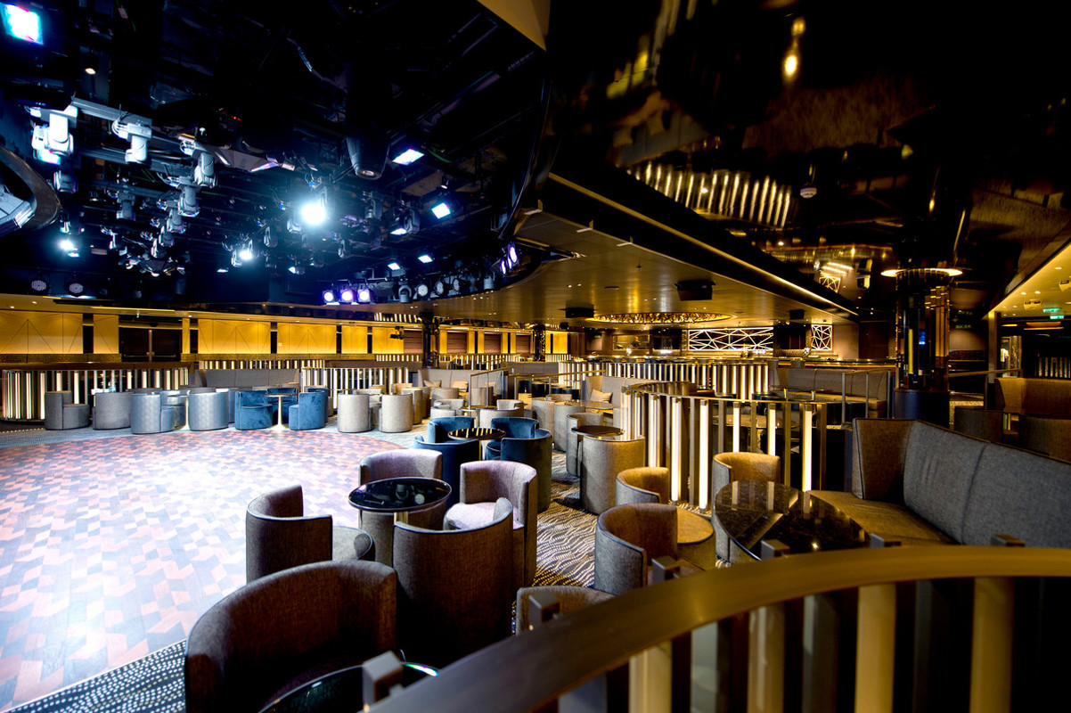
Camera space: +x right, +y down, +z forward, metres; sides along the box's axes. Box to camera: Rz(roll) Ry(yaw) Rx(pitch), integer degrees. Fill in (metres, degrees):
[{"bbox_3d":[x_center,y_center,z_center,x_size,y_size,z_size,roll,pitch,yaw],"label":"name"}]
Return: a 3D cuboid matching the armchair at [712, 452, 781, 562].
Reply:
[{"bbox_3d":[1.744,1.178,3.281,0.655,0.702,0.655,0,1,-31],"label":"armchair"}]

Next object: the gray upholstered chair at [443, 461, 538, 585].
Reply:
[{"bbox_3d":[-0.308,1.176,2.960,0.655,0.702,0.655,1,1,40],"label":"gray upholstered chair"}]

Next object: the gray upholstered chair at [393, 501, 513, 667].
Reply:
[{"bbox_3d":[-0.474,1.227,2.385,0.661,0.729,0.661,0,1,-38],"label":"gray upholstered chair"}]

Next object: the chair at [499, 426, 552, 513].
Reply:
[{"bbox_3d":[-0.162,1.199,4.510,0.661,0.729,0.661,1,1,32],"label":"chair"}]

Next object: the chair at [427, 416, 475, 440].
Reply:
[{"bbox_3d":[-0.988,1.150,5.130,0.655,0.702,0.655,1,1,44],"label":"chair"}]

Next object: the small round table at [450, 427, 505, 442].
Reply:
[{"bbox_3d":[-0.638,1.175,4.553,0.632,0.666,0.632,0,1,0],"label":"small round table"}]

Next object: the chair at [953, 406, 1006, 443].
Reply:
[{"bbox_3d":[6.887,1.159,6.393,0.655,0.702,0.655,0,1,12],"label":"chair"}]

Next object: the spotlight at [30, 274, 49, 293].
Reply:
[{"bbox_3d":[-9.427,-1.378,7.900,0.260,0.330,0.280,1,1,40],"label":"spotlight"}]

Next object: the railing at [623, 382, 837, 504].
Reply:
[{"bbox_3d":[1.983,0.986,5.045,1.780,1.177,2.500,1,1,0],"label":"railing"}]

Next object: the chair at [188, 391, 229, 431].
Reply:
[{"bbox_3d":[-6.454,1.066,8.220,0.640,0.700,0.630,1,1,40],"label":"chair"}]

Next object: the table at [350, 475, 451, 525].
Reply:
[{"bbox_3d":[-0.902,1.247,2.803,0.656,0.668,0.656,1,1,0],"label":"table"}]

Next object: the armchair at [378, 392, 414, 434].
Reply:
[{"bbox_3d":[-2.779,1.119,8.394,0.661,0.729,0.661,1,1,35],"label":"armchair"}]

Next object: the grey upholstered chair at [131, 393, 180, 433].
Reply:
[{"bbox_3d":[-7.328,1.066,7.980,0.630,0.700,0.640,1,1,40],"label":"grey upholstered chair"}]

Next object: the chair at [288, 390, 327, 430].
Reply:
[{"bbox_3d":[-4.601,1.074,8.380,0.640,0.700,0.630,0,1,-2],"label":"chair"}]

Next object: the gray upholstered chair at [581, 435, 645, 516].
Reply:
[{"bbox_3d":[0.803,1.177,4.310,0.650,0.700,0.660,0,1,-16],"label":"gray upholstered chair"}]

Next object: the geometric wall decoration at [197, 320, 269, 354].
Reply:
[{"bbox_3d":[-11.830,-0.760,16.460,0.060,1.300,2.350,1,1,42],"label":"geometric wall decoration"}]

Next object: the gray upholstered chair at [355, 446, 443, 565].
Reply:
[{"bbox_3d":[-1.103,1.206,3.419,0.661,0.729,0.661,0,1,-29],"label":"gray upholstered chair"}]

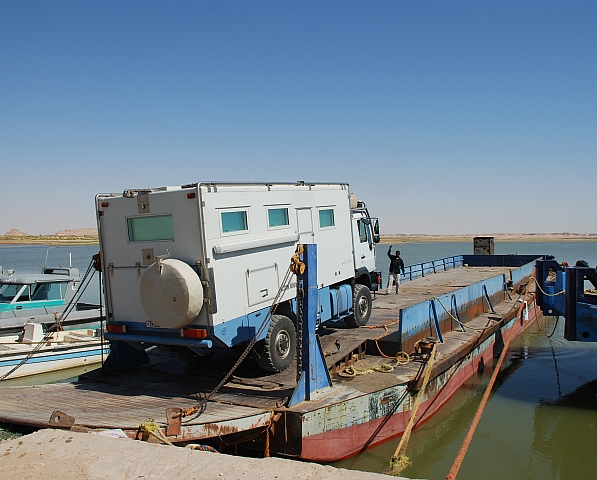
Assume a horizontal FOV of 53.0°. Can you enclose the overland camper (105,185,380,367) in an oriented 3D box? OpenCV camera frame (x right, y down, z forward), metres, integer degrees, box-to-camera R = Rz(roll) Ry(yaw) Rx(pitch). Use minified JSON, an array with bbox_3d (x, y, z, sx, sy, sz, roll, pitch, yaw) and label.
[{"bbox_3d":[-0.719,0.682,14.130,2.580,3.840,8.520,-2,4,29],"label":"overland camper"}]

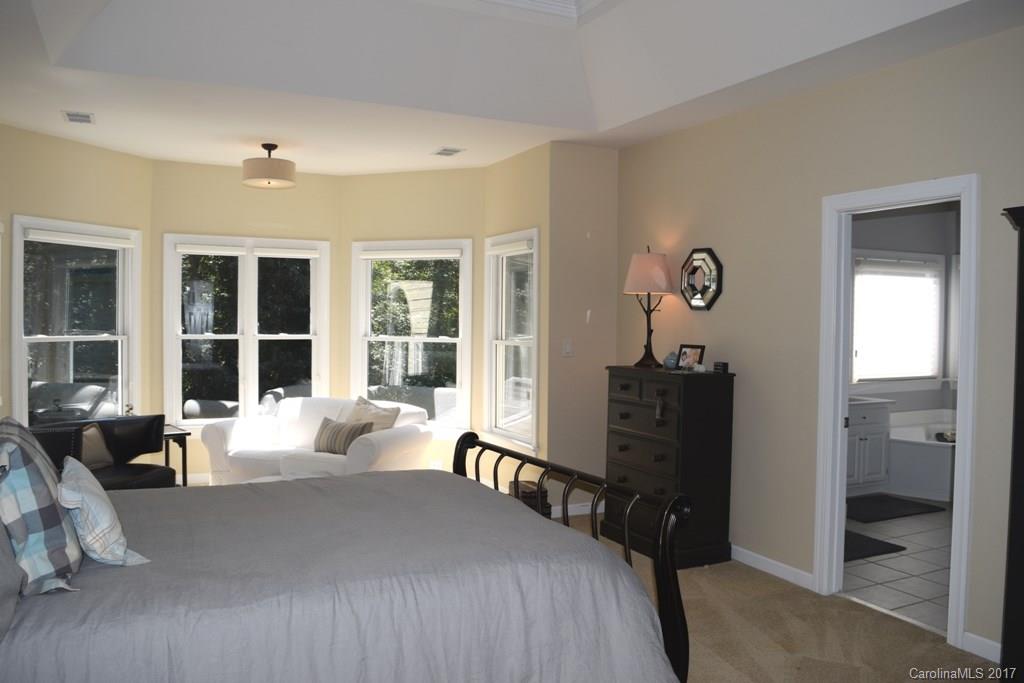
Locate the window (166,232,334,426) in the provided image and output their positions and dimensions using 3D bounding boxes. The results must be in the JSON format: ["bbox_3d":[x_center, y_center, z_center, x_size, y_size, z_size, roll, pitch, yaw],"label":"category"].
[{"bbox_3d":[-2.284,-0.084,6.719,1.362,1.627,0.120,0,2,-25],"label":"window"}]

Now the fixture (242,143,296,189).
[{"bbox_3d":[-1.795,-1.310,5.686,0.400,0.294,0.400,1,2,0],"label":"fixture"}]

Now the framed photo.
[{"bbox_3d":[1.169,0.110,4.970,0.030,0.155,0.195,20,-10,-35],"label":"framed photo"}]

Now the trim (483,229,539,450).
[{"bbox_3d":[0.004,-0.036,6.116,0.120,1.627,0.943,0,2,-26],"label":"trim"}]

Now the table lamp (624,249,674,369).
[{"bbox_3d":[0.921,-0.229,5.135,0.310,0.809,0.260,1,2,14],"label":"table lamp"}]

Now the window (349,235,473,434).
[{"bbox_3d":[-0.887,-0.071,6.805,1.172,1.627,0.120,1,2,20],"label":"window"}]

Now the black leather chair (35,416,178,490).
[{"bbox_3d":[-2.670,0.893,4.996,0.730,0.770,0.770,1,2,13],"label":"black leather chair"}]

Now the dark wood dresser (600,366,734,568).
[{"bbox_3d":[0.980,0.754,4.898,0.425,1.137,0.770,0,2,-28],"label":"dark wood dresser"}]

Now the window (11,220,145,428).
[{"bbox_3d":[-3.242,-0.061,5.779,0.120,1.627,1.072,1,2,21],"label":"window"}]

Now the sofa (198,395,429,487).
[{"bbox_3d":[-1.494,0.863,5.935,1.520,0.790,0.880,1,2,20],"label":"sofa"}]

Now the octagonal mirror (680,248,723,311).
[{"bbox_3d":[1.194,-0.397,4.922,0.045,0.395,0.380,0,2,-29],"label":"octagonal mirror"}]

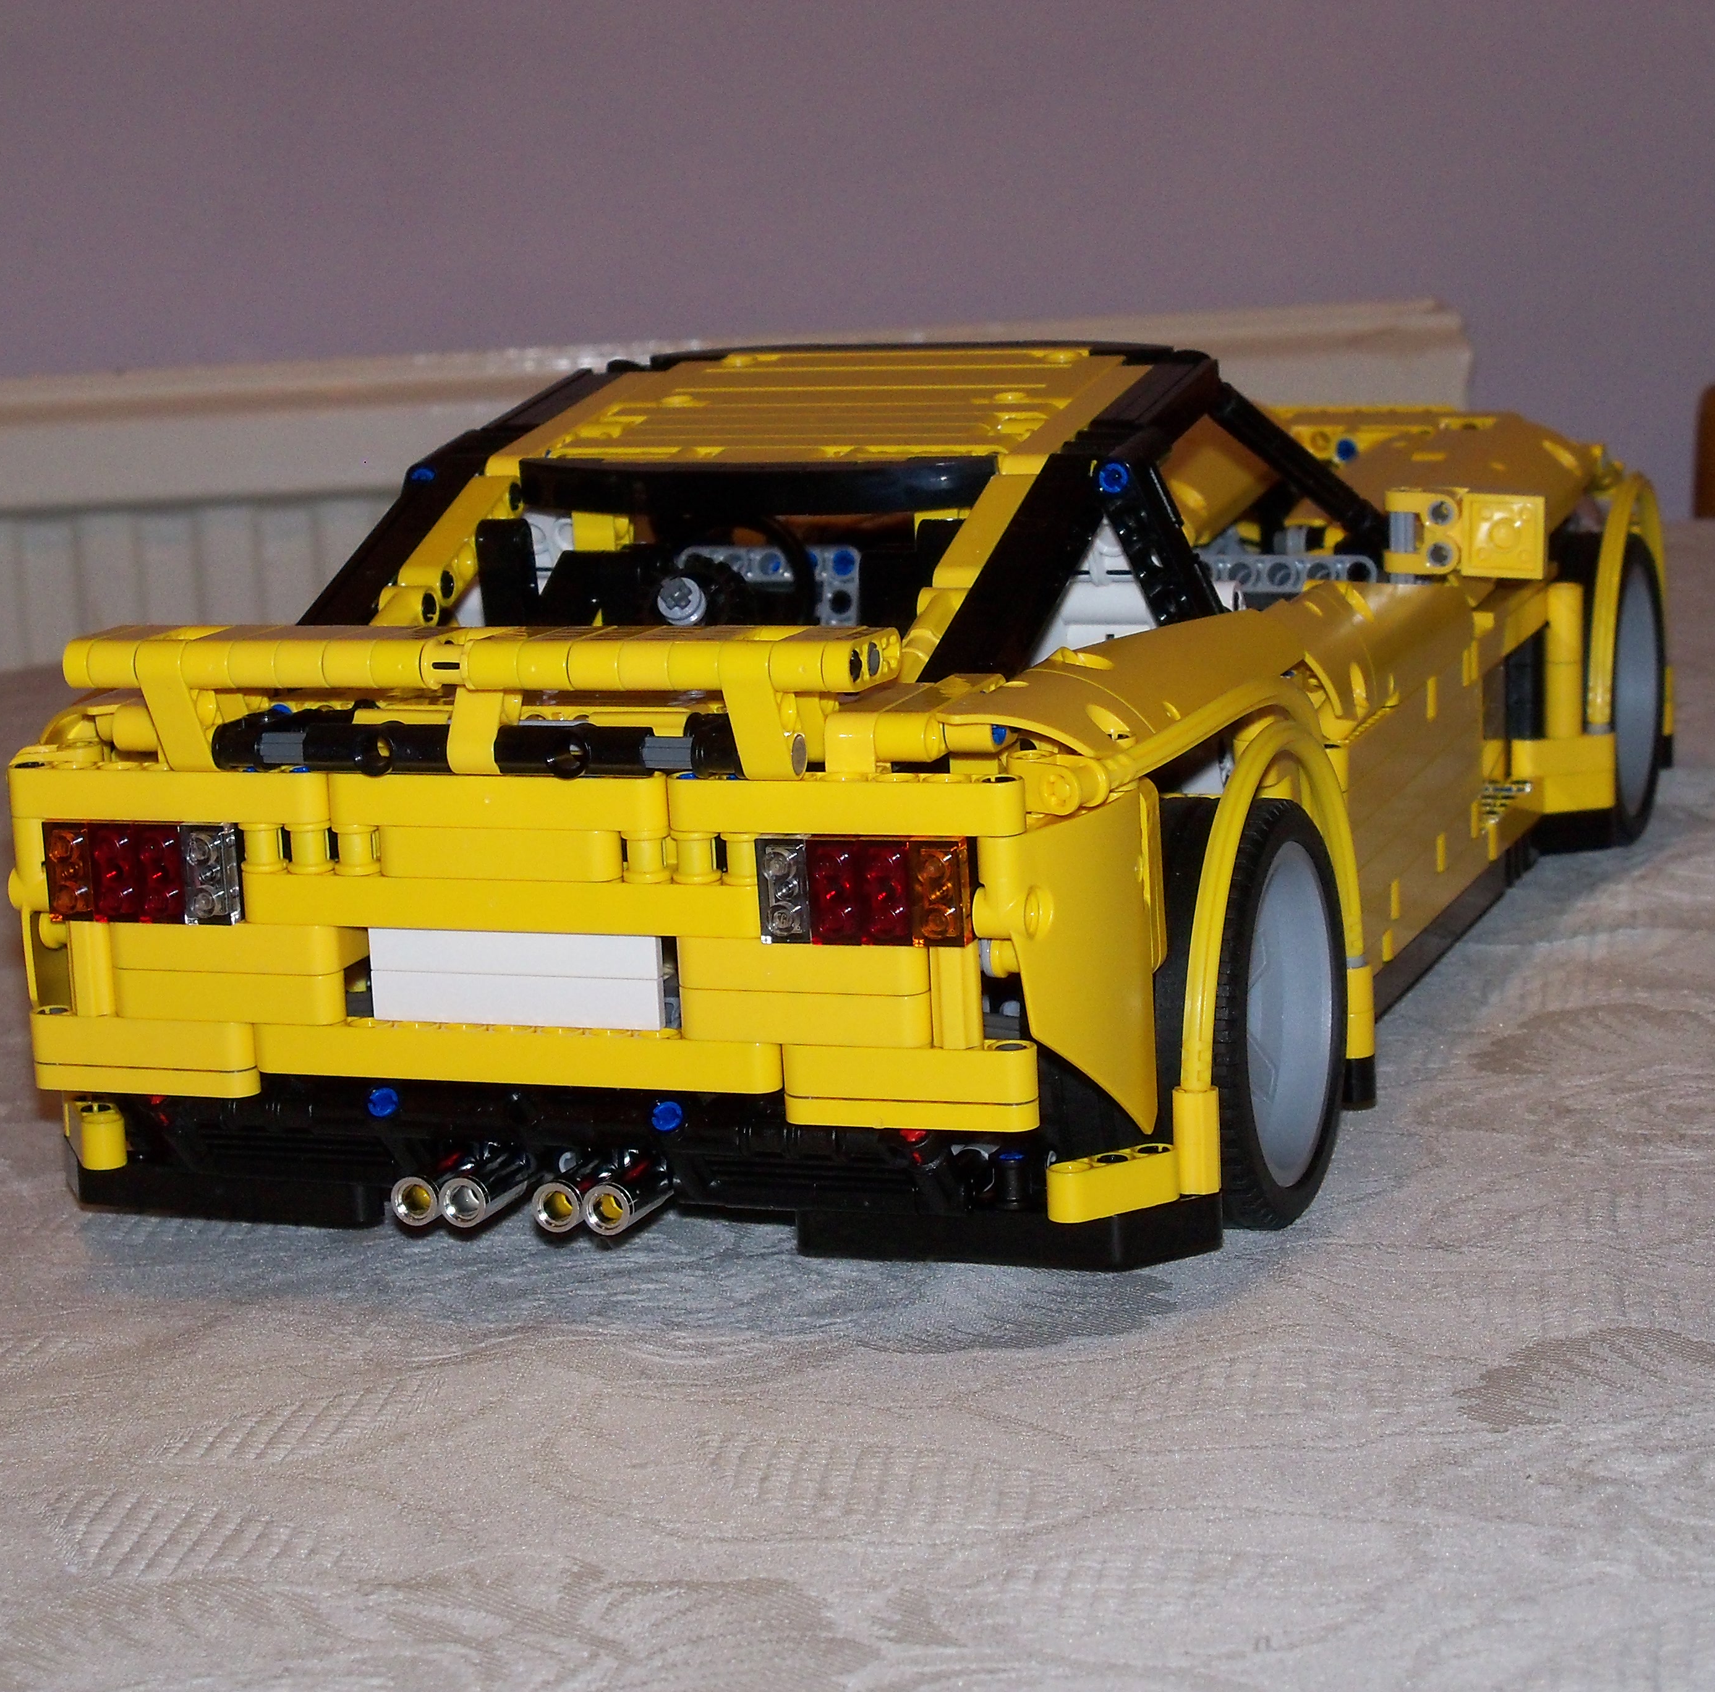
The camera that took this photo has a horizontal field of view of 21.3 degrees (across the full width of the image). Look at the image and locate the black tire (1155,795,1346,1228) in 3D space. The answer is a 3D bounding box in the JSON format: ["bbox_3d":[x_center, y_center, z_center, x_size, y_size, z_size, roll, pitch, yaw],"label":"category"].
[{"bbox_3d":[0.054,0.027,0.741,0.036,0.069,0.069,1,12,20],"label":"black tire"}]

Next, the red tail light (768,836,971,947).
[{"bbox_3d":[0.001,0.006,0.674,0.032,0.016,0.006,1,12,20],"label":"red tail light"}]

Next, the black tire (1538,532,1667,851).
[{"bbox_3d":[0.159,-0.035,1.026,0.036,0.069,0.069,1,12,20],"label":"black tire"}]

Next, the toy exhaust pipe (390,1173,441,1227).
[{"bbox_3d":[-0.066,0.054,0.715,0.008,0.008,0.017,1,12,20],"label":"toy exhaust pipe"}]

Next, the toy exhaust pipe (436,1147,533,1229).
[{"bbox_3d":[-0.058,0.054,0.713,0.008,0.008,0.017,1,12,20],"label":"toy exhaust pipe"}]

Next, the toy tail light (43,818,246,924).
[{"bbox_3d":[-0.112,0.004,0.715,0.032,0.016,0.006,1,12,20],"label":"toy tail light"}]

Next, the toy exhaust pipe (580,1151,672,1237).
[{"bbox_3d":[-0.036,0.054,0.704,0.008,0.008,0.017,1,12,20],"label":"toy exhaust pipe"}]

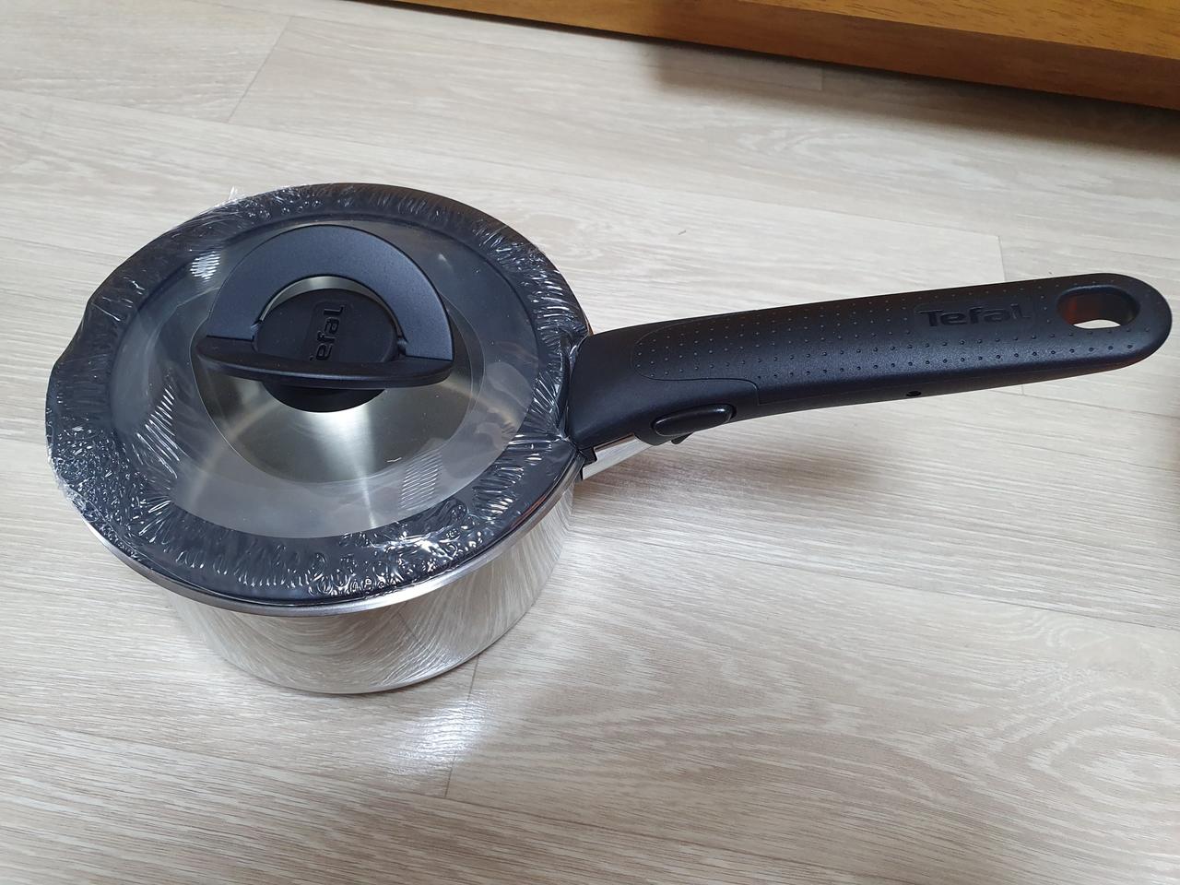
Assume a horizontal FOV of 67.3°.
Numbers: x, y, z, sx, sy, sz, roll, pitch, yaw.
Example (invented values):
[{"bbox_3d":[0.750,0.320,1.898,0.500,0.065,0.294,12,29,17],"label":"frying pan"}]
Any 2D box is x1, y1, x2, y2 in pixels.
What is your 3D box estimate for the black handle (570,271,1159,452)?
[{"bbox_3d":[0.083,-0.026,0.287,0.184,0.032,0.037,-5,55,14],"label":"black handle"}]

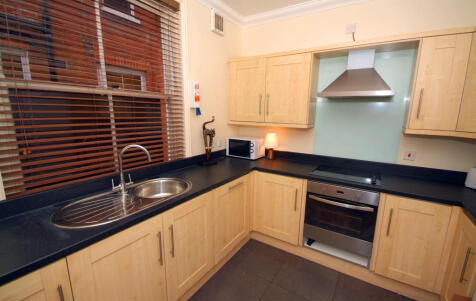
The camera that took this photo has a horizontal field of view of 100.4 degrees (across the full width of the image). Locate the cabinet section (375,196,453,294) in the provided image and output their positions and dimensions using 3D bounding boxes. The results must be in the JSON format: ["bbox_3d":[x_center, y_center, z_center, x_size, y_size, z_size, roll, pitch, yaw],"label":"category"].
[{"bbox_3d":[1.516,0.714,1.786,0.418,0.730,0.480,7,11,32],"label":"cabinet section"}]

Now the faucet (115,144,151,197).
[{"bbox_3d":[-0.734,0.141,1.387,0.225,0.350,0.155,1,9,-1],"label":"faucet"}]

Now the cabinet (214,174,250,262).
[{"bbox_3d":[-0.285,0.617,2.140,0.570,0.727,0.614,7,11,31],"label":"cabinet"}]

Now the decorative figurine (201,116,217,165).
[{"bbox_3d":[-0.324,-0.119,2.326,0.190,0.570,0.095,-1,10,-13],"label":"decorative figurine"}]

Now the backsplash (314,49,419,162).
[{"bbox_3d":[1.292,-0.455,2.151,0.855,1.125,0.012,7,11,31],"label":"backsplash"}]

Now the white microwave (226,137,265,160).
[{"bbox_3d":[0.115,-0.041,2.816,0.446,0.263,0.320,6,11,29],"label":"white microwave"}]

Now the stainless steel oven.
[{"bbox_3d":[1.071,0.611,2.067,0.585,0.642,0.560,7,11,31],"label":"stainless steel oven"}]

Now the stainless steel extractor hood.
[{"bbox_3d":[1.158,-0.739,1.939,0.600,0.450,0.430,7,11,31],"label":"stainless steel extractor hood"}]

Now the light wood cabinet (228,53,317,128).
[{"bbox_3d":[0.397,-0.707,2.484,1.040,0.799,0.320,7,11,31],"label":"light wood cabinet"}]

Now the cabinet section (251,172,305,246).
[{"bbox_3d":[0.553,0.601,2.396,0.558,0.730,0.480,7,11,32],"label":"cabinet section"}]

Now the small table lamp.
[{"bbox_3d":[0.443,-0.046,2.641,0.185,0.350,0.185,7,11,31],"label":"small table lamp"}]

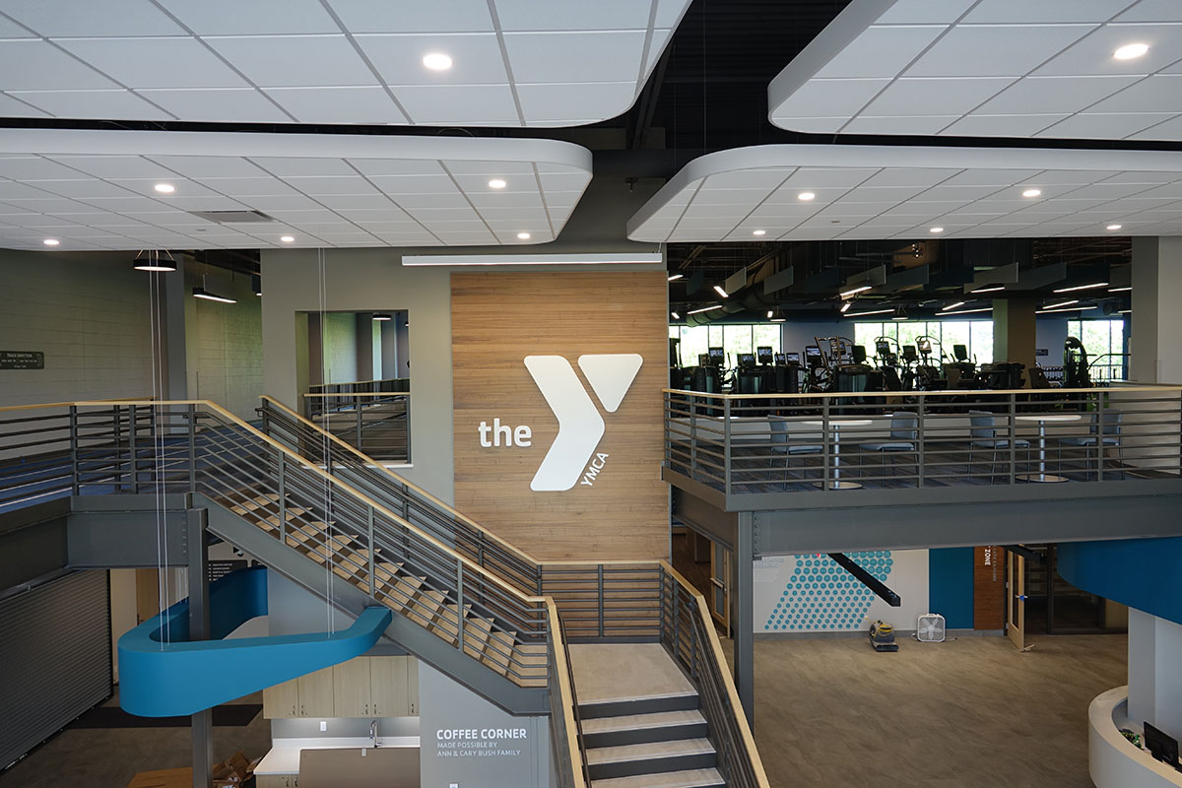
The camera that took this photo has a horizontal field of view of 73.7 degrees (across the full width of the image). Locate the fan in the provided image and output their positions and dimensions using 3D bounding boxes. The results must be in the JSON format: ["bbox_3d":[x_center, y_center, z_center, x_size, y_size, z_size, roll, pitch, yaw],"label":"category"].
[{"bbox_3d":[6.715,4.612,15.557,0.535,0.560,0.115,-1,2,6],"label":"fan"}]

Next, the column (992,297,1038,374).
[{"bbox_3d":[10.289,-0.863,19.130,0.660,2.855,0.660,-1,2,0],"label":"column"}]

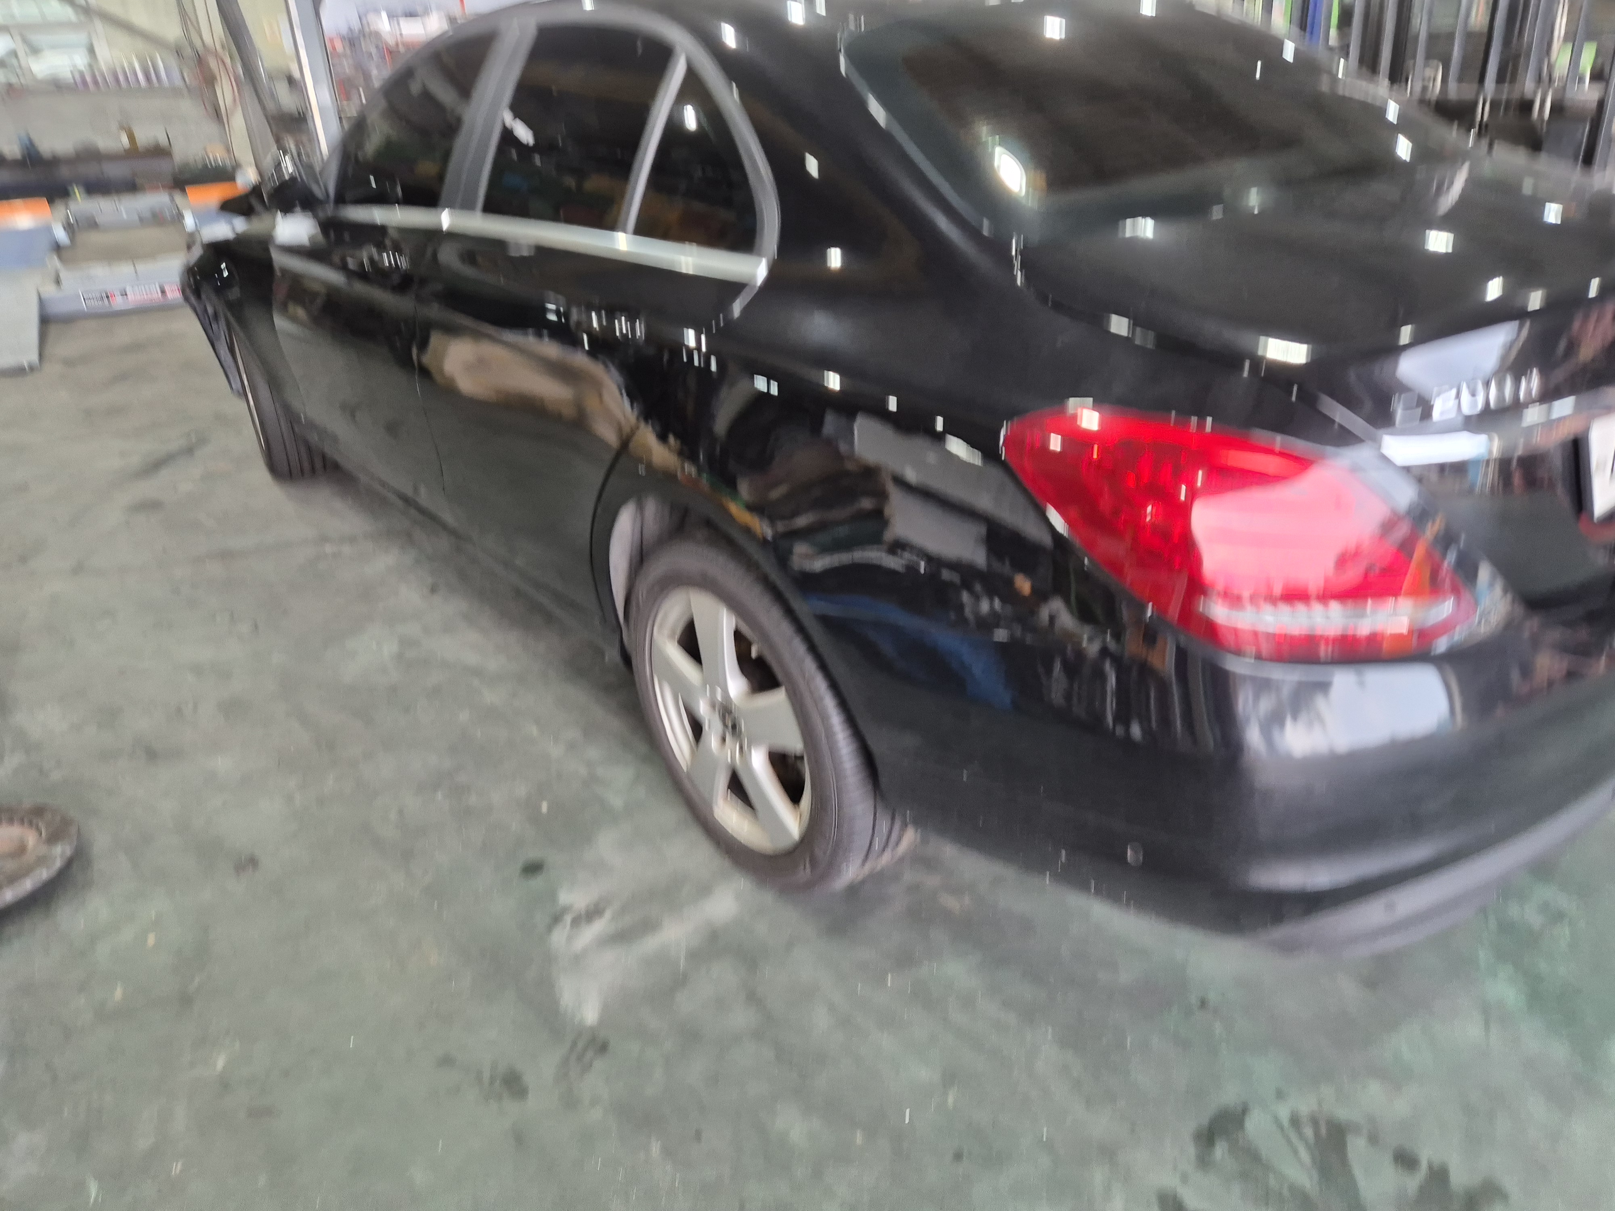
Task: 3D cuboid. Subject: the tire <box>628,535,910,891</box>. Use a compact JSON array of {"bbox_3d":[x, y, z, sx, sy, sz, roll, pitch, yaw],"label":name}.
[{"bbox_3d":[-0.049,0.150,1.835,0.225,0.645,0.650,-22,33,-34],"label":"tire"}]

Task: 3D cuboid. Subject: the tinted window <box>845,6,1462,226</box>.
[{"bbox_3d":[0.624,-0.829,1.742,1.220,0.090,0.585,-22,62,-34],"label":"tinted window"}]

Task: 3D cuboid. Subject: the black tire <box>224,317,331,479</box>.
[{"bbox_3d":[-1.863,-0.782,3.812,0.225,0.645,0.650,-17,30,-27],"label":"black tire"}]

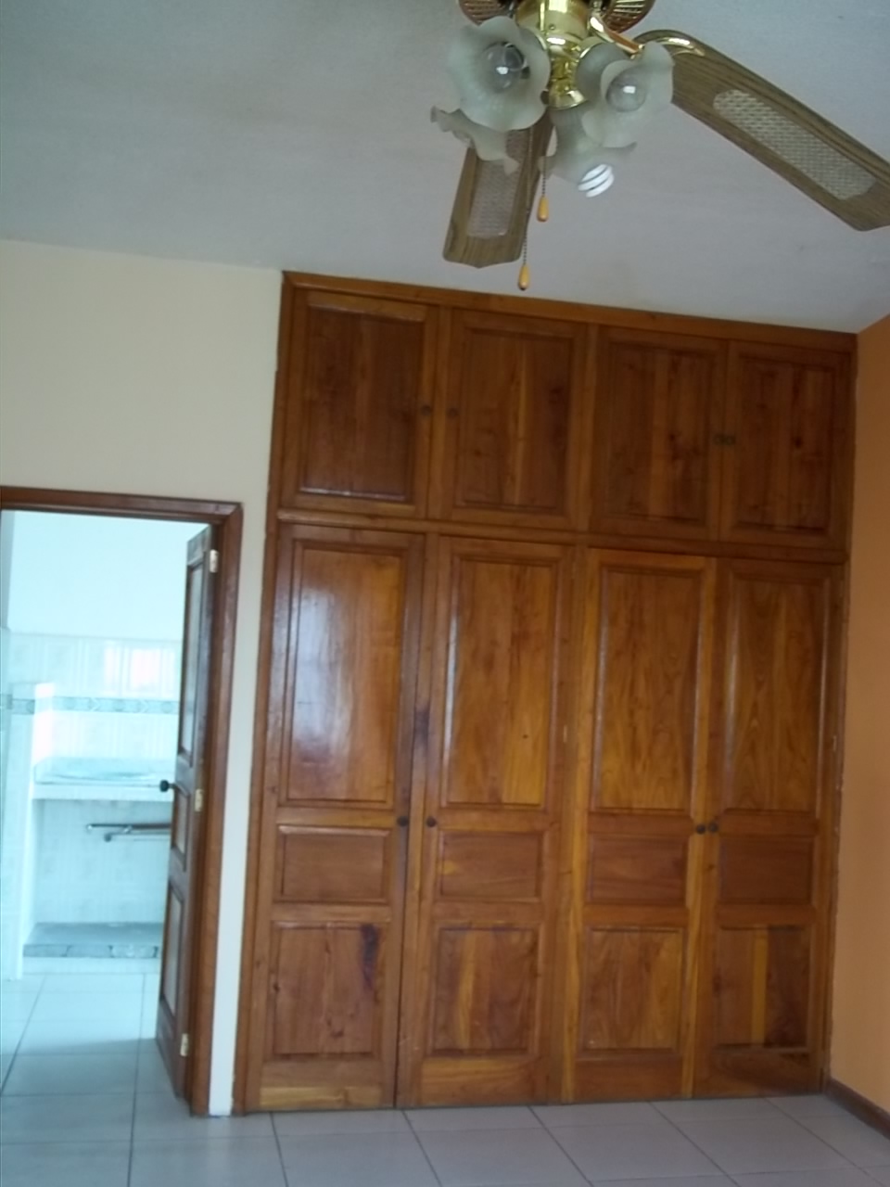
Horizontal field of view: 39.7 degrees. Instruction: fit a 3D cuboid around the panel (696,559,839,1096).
[{"bbox_3d":[1.189,0.856,4.560,0.496,1.951,0.040,4,-3,-12],"label":"panel"}]

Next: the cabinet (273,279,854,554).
[{"bbox_3d":[0.426,-0.613,4.685,2.173,0.840,0.500,4,-3,-12],"label":"cabinet"}]

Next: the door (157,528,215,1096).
[{"bbox_3d":[-0.956,0.754,4.584,0.040,1.945,0.650,4,-3,-19],"label":"door"}]

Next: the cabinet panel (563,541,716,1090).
[{"bbox_3d":[0.694,0.825,4.450,0.504,1.951,0.040,4,-3,-12],"label":"cabinet panel"}]

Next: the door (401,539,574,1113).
[{"bbox_3d":[0.147,0.791,4.329,0.525,1.951,0.040,4,-3,-12],"label":"door"}]

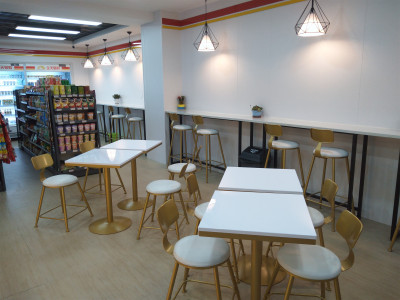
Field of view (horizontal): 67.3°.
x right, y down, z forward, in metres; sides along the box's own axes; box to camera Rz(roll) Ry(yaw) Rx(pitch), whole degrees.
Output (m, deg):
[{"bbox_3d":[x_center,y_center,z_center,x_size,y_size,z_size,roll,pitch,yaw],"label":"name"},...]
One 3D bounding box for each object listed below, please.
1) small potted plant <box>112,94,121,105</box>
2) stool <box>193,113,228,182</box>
[{"bbox_3d":[-1.981,-1.204,7.162,0.170,0.225,0.175,-11,16,-39],"label":"small potted plant"},{"bbox_3d":[0.105,-0.049,4.698,0.460,1.030,0.400,-11,16,-39],"label":"stool"}]

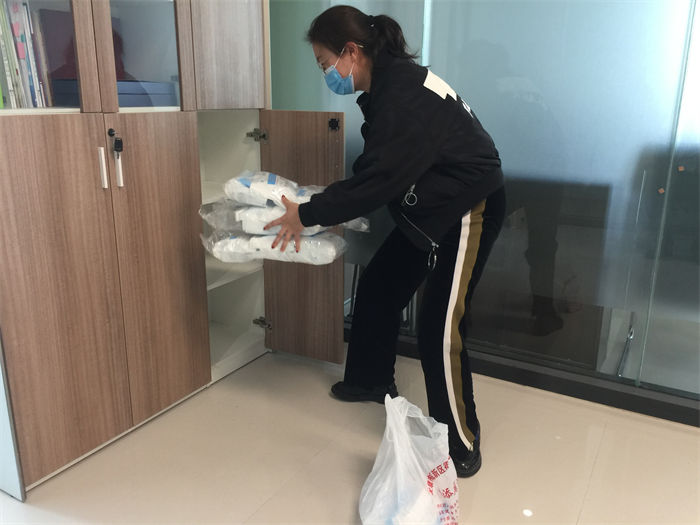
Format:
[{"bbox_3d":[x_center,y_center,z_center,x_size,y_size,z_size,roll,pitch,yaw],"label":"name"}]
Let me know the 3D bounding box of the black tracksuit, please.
[{"bbox_3d":[0.166,-0.051,1.967,0.650,1.240,0.490,4,15,13],"label":"black tracksuit"}]

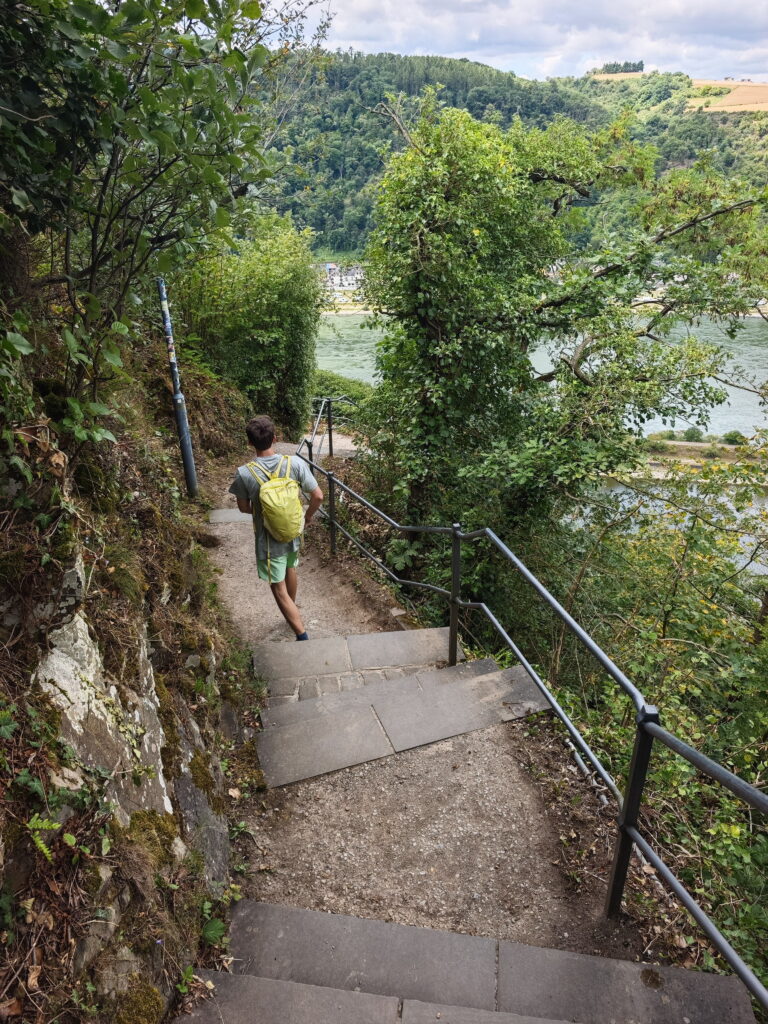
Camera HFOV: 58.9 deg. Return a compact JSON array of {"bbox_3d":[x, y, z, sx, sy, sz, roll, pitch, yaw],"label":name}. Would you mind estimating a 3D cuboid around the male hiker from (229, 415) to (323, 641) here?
[{"bbox_3d":[-0.732,0.198,4.679,0.568,1.725,0.608,-9,26,-15],"label":"male hiker"}]

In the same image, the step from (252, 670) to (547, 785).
[{"bbox_3d":[0.150,1.177,3.689,1.614,0.127,0.375,-10,26,-17],"label":"step"}]

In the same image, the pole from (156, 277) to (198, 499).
[{"bbox_3d":[-2.377,-1.345,7.849,0.125,2.600,0.125,-1,25,0],"label":"pole"}]

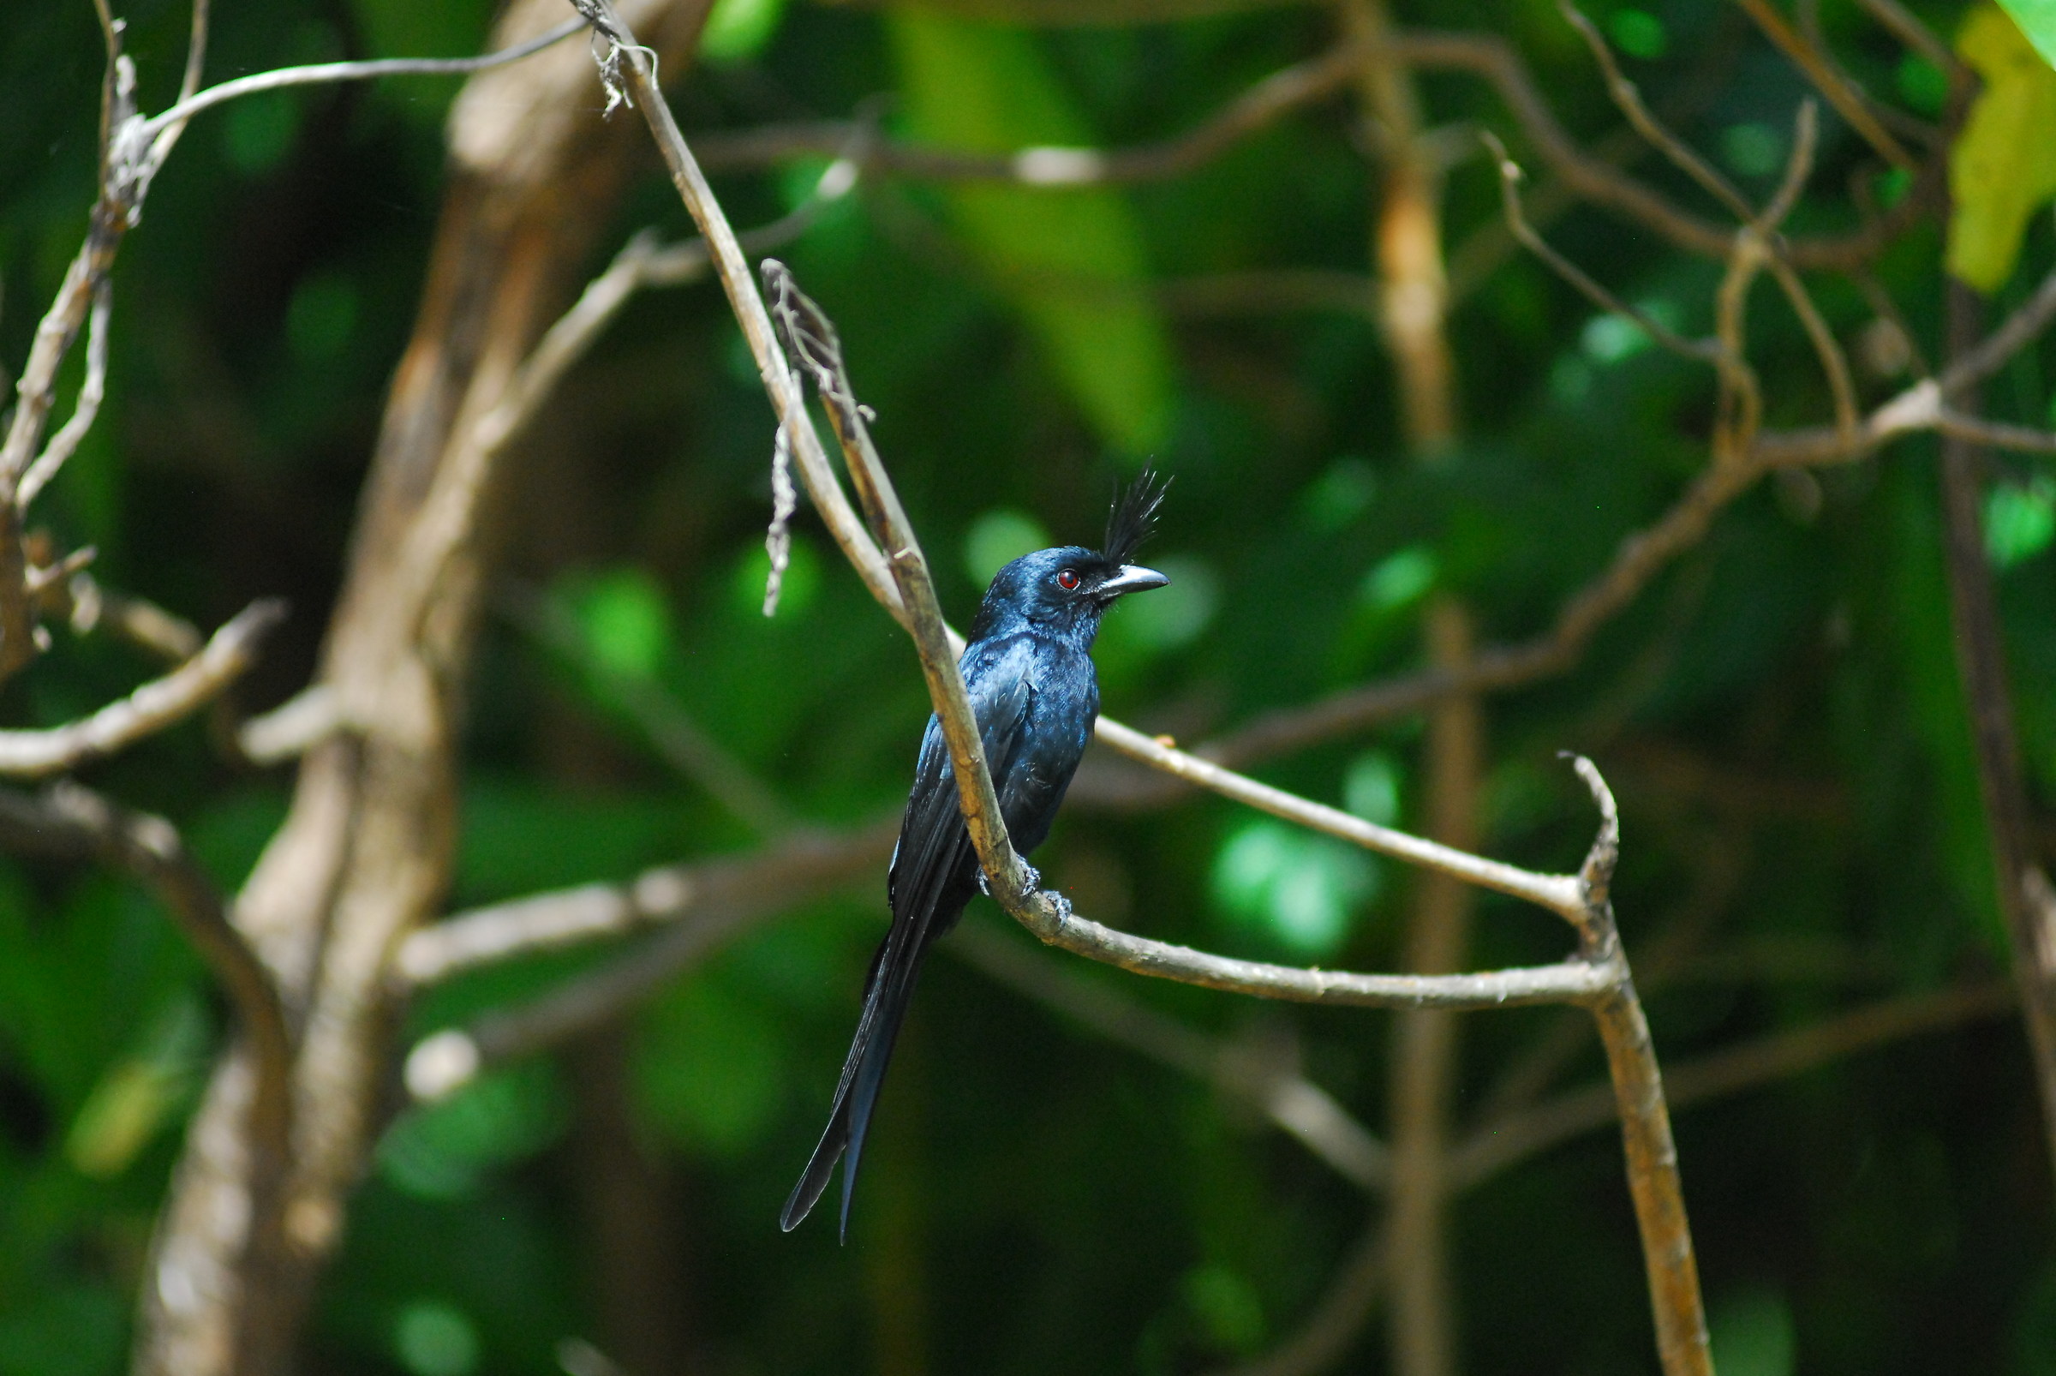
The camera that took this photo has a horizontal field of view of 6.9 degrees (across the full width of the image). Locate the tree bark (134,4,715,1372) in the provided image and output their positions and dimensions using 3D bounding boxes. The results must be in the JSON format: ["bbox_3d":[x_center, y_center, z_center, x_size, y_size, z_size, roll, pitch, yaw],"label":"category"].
[{"bbox_3d":[-0.236,0.000,6.650,0.097,0.570,0.090,15,0,0],"label":"tree bark"}]

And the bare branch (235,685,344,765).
[{"bbox_3d":[-0.284,0.014,6.600,0.046,0.018,0.020,-25,0,0],"label":"bare branch"}]

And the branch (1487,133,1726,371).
[{"bbox_3d":[0.201,-0.151,6.100,0.118,0.030,0.030,43,0,0],"label":"branch"}]

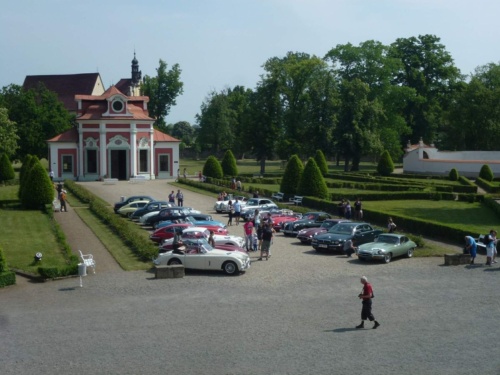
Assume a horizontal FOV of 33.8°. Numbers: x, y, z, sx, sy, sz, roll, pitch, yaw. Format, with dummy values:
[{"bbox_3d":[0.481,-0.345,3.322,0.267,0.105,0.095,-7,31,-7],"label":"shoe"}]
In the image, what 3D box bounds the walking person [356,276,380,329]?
[{"bbox_3d":[3.794,3.693,26.401,0.760,1.690,0.500,0,3,3],"label":"walking person"}]

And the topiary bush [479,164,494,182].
[{"bbox_3d":[33.396,-1.980,116.088,1.950,2.360,1.950,0,3,0],"label":"topiary bush"}]

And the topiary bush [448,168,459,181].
[{"bbox_3d":[29.423,-1.837,118.809,1.280,1.750,1.280,0,3,0],"label":"topiary bush"}]

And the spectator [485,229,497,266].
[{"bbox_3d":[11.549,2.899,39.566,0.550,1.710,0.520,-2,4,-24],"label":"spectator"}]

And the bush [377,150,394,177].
[{"bbox_3d":[22.493,-4.053,135.939,2.800,4.140,2.800,0,3,0],"label":"bush"}]

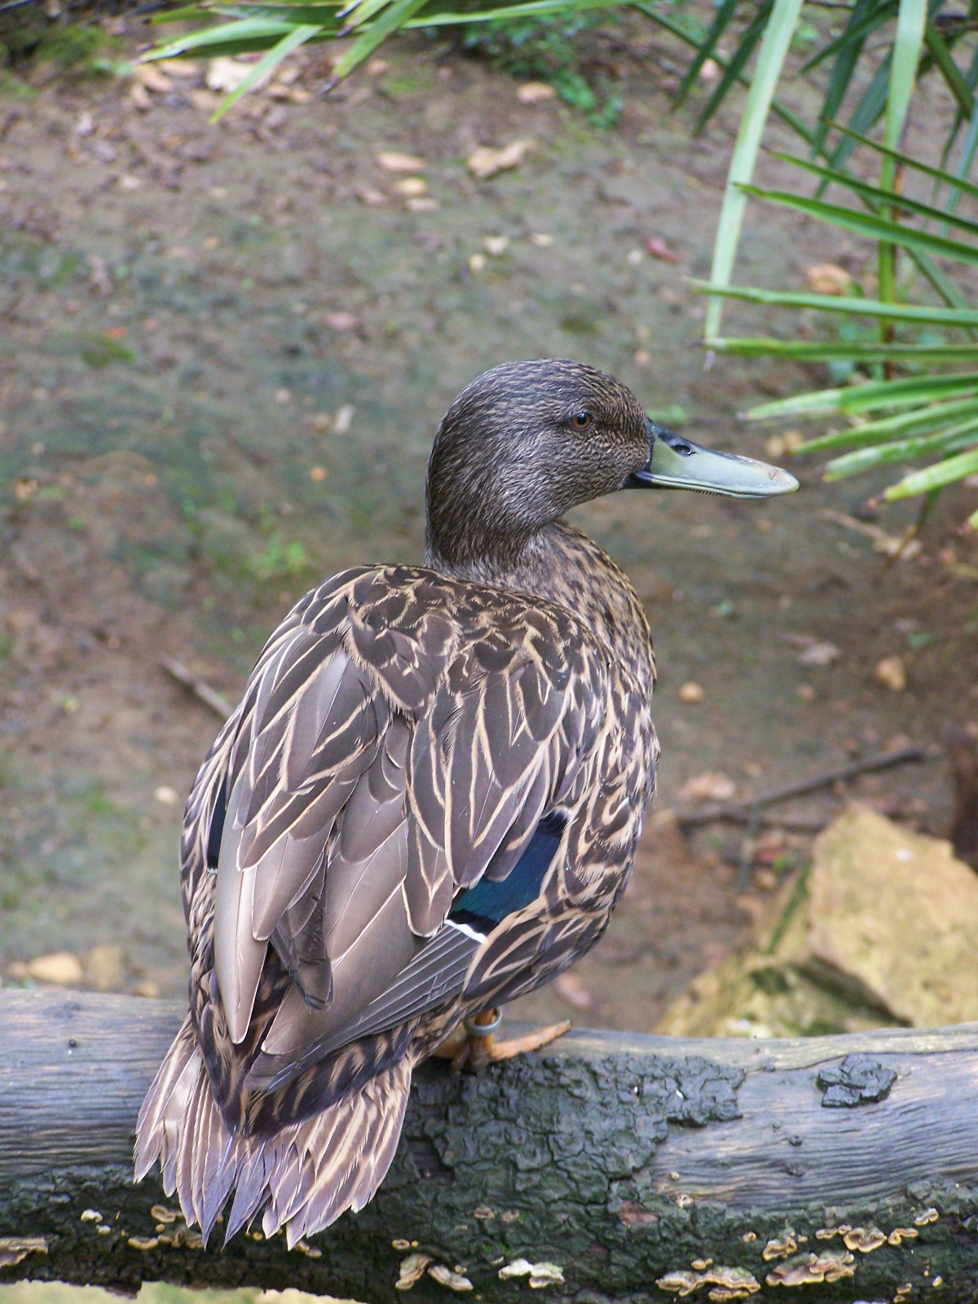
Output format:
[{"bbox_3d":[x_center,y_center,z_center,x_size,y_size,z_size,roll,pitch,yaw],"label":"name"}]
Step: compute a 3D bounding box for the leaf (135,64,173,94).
[{"bbox_3d":[-0.212,-0.362,4.019,0.009,0.008,0.029,-23,37,-34],"label":"leaf"}]

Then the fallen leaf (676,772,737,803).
[{"bbox_3d":[0.112,0.070,3.270,0.028,0.009,0.012,-8,31,-13],"label":"fallen leaf"}]

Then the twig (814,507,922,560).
[{"bbox_3d":[0.190,-0.059,3.171,0.062,0.007,0.016,22,35,35],"label":"twig"}]

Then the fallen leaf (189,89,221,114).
[{"bbox_3d":[-0.178,-0.345,3.992,0.020,0.006,0.025,0,30,0],"label":"fallen leaf"}]

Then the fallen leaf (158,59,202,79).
[{"bbox_3d":[-0.196,-0.370,4.034,0.026,0.006,0.015,5,30,9],"label":"fallen leaf"}]

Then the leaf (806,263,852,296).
[{"bbox_3d":[0.202,-0.221,3.772,0.025,0.010,0.021,5,30,9],"label":"leaf"}]

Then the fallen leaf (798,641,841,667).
[{"bbox_3d":[0.176,0.001,3.393,0.022,0.006,0.018,-3,30,-4],"label":"fallen leaf"}]

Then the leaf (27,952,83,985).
[{"bbox_3d":[-0.213,0.155,3.122,0.027,0.009,0.018,0,30,0],"label":"leaf"}]

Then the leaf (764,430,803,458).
[{"bbox_3d":[0.167,-0.117,3.595,0.022,0.008,0.020,0,30,0],"label":"leaf"}]

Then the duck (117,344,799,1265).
[{"bbox_3d":[-0.012,0.053,2.310,0.185,0.260,0.355,13,32,21],"label":"duck"}]

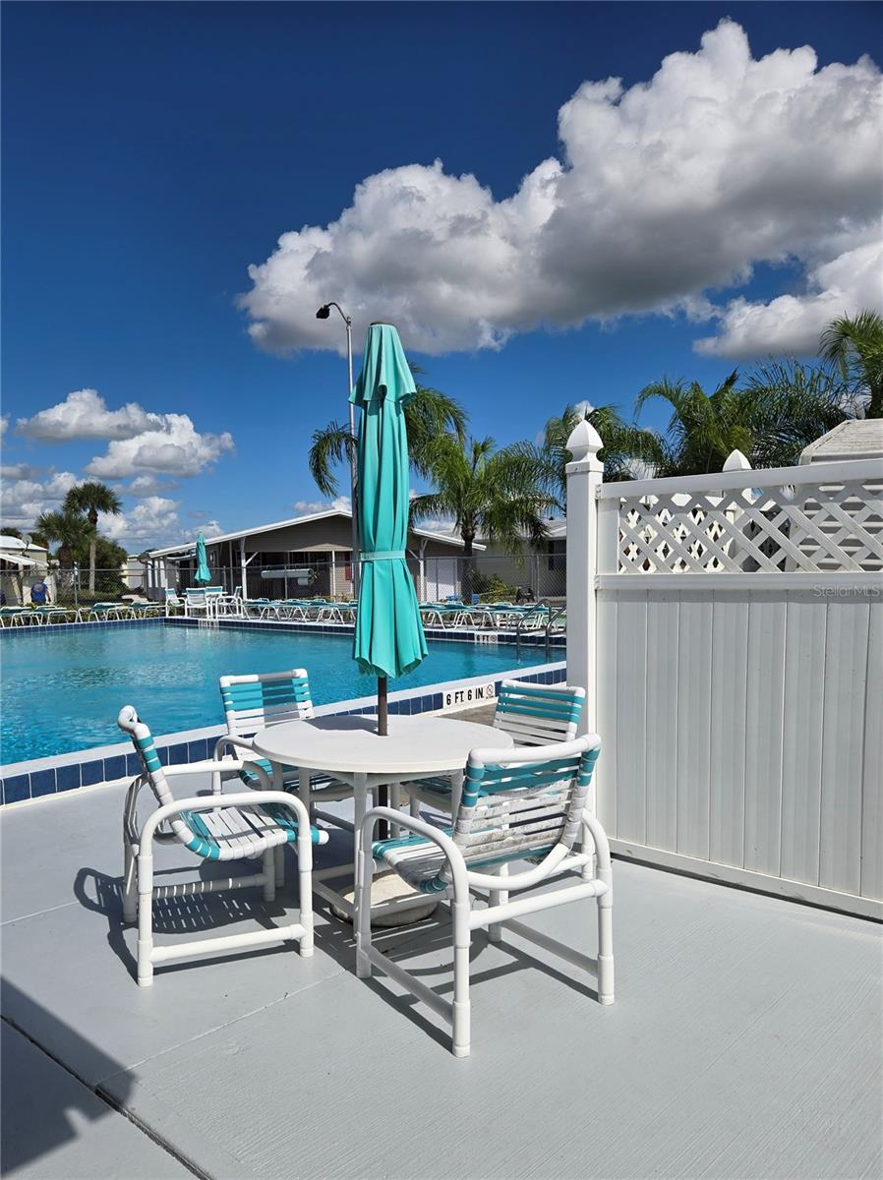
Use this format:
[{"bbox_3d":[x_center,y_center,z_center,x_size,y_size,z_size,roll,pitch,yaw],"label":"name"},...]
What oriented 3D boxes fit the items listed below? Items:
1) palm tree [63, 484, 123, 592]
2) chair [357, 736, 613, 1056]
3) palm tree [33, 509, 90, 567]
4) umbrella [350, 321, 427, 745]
[{"bbox_3d":[-20.023,-3.022,45.000,3.200,6.600,3.200,-1,2,0],"label":"palm tree"},{"bbox_3d":[0.108,0.870,2.600,0.590,0.870,0.670,-2,2,-33],"label":"chair"},{"bbox_3d":[-20.753,-2.240,43.000,3.000,4.700,3.000,-1,2,0],"label":"palm tree"},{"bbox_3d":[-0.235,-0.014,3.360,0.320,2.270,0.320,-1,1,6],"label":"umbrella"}]

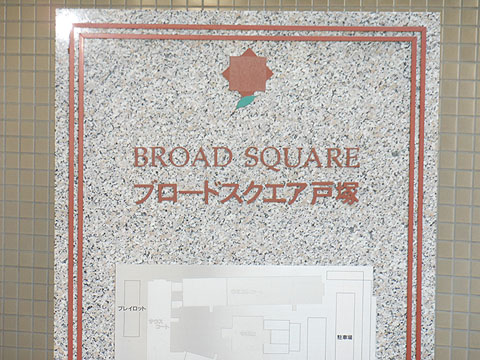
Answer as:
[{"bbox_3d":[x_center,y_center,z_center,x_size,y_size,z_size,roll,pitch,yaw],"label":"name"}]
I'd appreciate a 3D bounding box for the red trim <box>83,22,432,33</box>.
[{"bbox_3d":[0.010,-0.442,6.718,1.119,0.014,0.012,2,3,24],"label":"red trim"}]

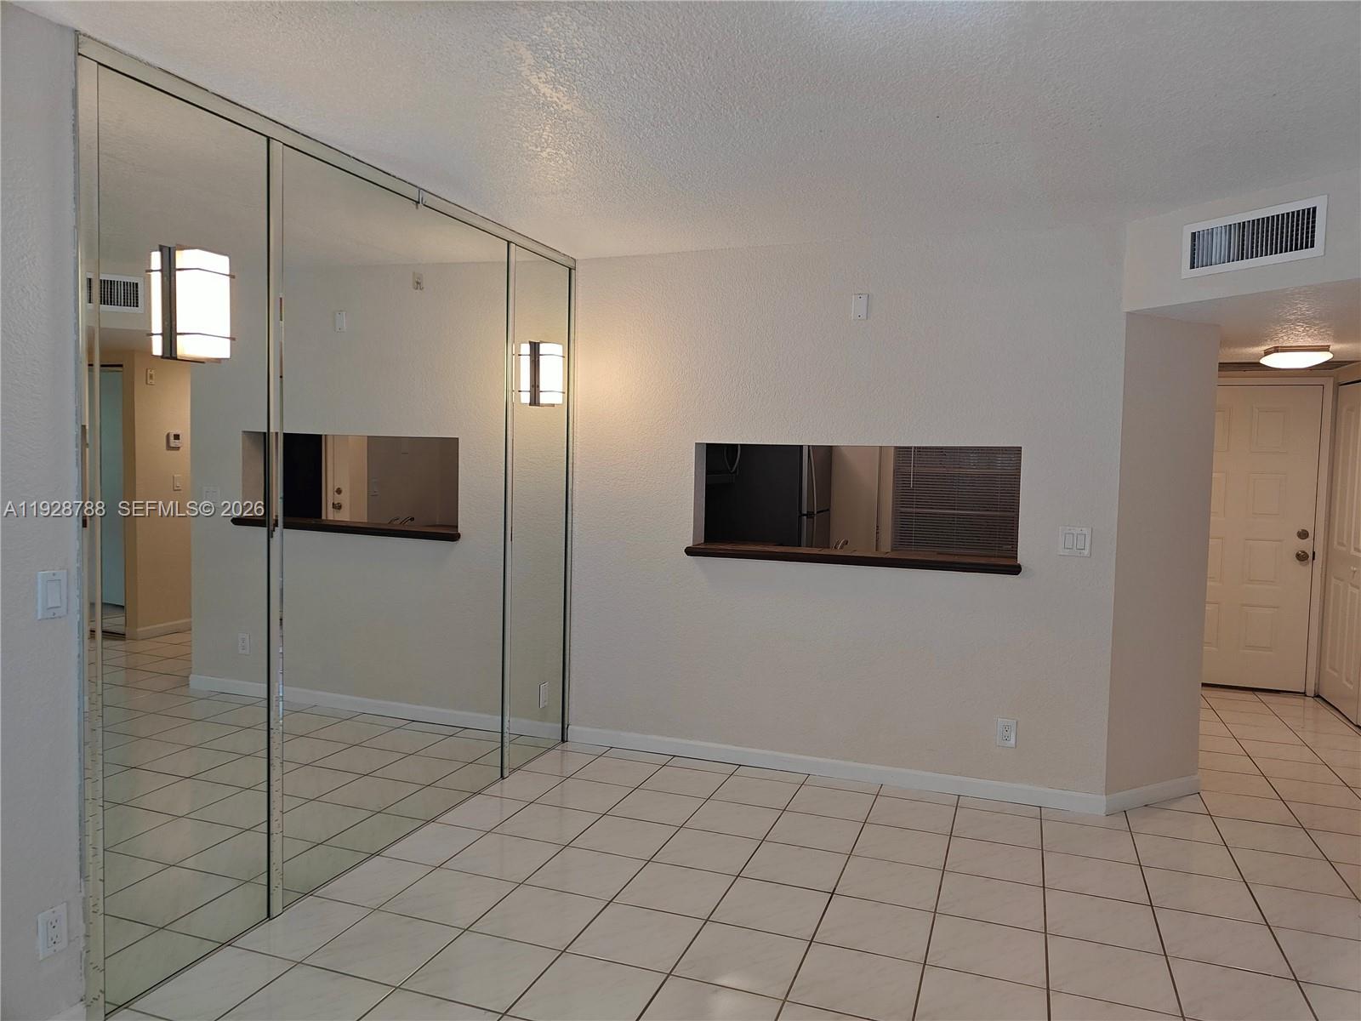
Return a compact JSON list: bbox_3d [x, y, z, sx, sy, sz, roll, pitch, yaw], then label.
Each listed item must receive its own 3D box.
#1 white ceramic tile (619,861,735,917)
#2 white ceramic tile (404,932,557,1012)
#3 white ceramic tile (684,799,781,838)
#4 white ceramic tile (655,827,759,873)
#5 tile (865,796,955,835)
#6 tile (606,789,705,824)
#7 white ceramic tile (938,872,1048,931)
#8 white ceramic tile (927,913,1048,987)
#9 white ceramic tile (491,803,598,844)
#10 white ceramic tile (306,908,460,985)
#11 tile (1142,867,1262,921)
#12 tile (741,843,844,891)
[{"bbox_3d":[-0.013,1.293,3.209,0.329,0.009,0.329,2,4,20],"label":"white ceramic tile"},{"bbox_3d":[-0.561,1.310,2.693,0.331,0.010,0.331,2,4,20],"label":"white ceramic tile"},{"bbox_3d":[0.219,1.260,3.839,0.329,0.009,0.329,2,4,20],"label":"white ceramic tile"},{"bbox_3d":[0.102,1.274,3.524,0.331,0.010,0.331,2,4,20],"label":"white ceramic tile"},{"bbox_3d":[0.965,1.266,3.922,0.331,0.010,0.331,2,4,20],"label":"tile"},{"bbox_3d":[-0.096,1.252,3.972,0.326,0.010,0.326,2,4,20],"label":"tile"},{"bbox_3d":[1.049,1.316,3.175,0.331,0.010,0.331,2,4,20],"label":"white ceramic tile"},{"bbox_3d":[0.932,1.334,2.862,0.329,0.009,0.329,2,4,20],"label":"white ceramic tile"},{"bbox_3d":[-0.529,1.254,3.772,0.326,0.010,0.326,2,4,20],"label":"white ceramic tile"},{"bbox_3d":[-0.877,1.299,2.811,0.331,0.010,0.331,2,4,20],"label":"white ceramic tile"},{"bbox_3d":[1.804,1.335,3.277,0.326,0.010,0.326,2,4,20],"label":"tile"},{"bbox_3d":[0.418,1.289,3.406,0.331,0.010,0.331,2,4,20],"label":"tile"}]

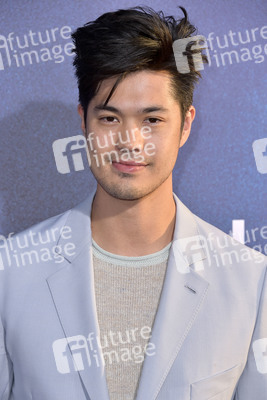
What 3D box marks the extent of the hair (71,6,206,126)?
[{"bbox_3d":[0.007,-0.188,2.460,0.198,0.198,0.235,2,1,9],"label":"hair"}]

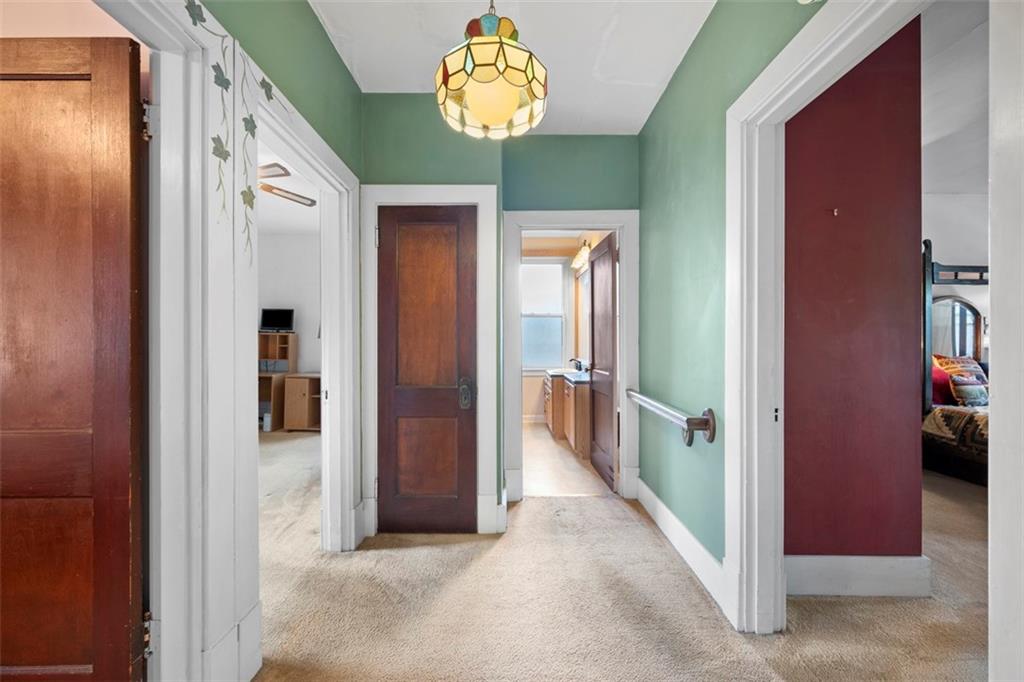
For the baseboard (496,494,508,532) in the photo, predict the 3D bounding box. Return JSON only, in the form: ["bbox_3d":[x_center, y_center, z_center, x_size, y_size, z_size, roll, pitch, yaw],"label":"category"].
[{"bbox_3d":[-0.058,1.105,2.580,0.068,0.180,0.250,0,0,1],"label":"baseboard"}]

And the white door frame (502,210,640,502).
[{"bbox_3d":[0.453,0.115,3.035,1.015,2.160,0.160,0,0,1],"label":"white door frame"}]

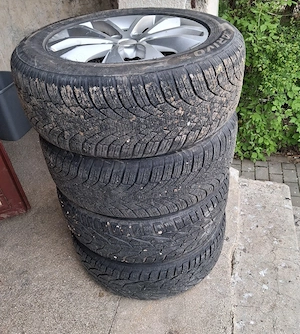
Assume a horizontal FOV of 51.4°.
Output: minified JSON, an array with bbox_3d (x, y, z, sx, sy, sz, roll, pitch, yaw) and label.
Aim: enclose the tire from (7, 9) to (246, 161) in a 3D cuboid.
[{"bbox_3d":[-0.061,-0.304,0.985,0.688,0.241,0.688,-4,39,0],"label":"tire"}]

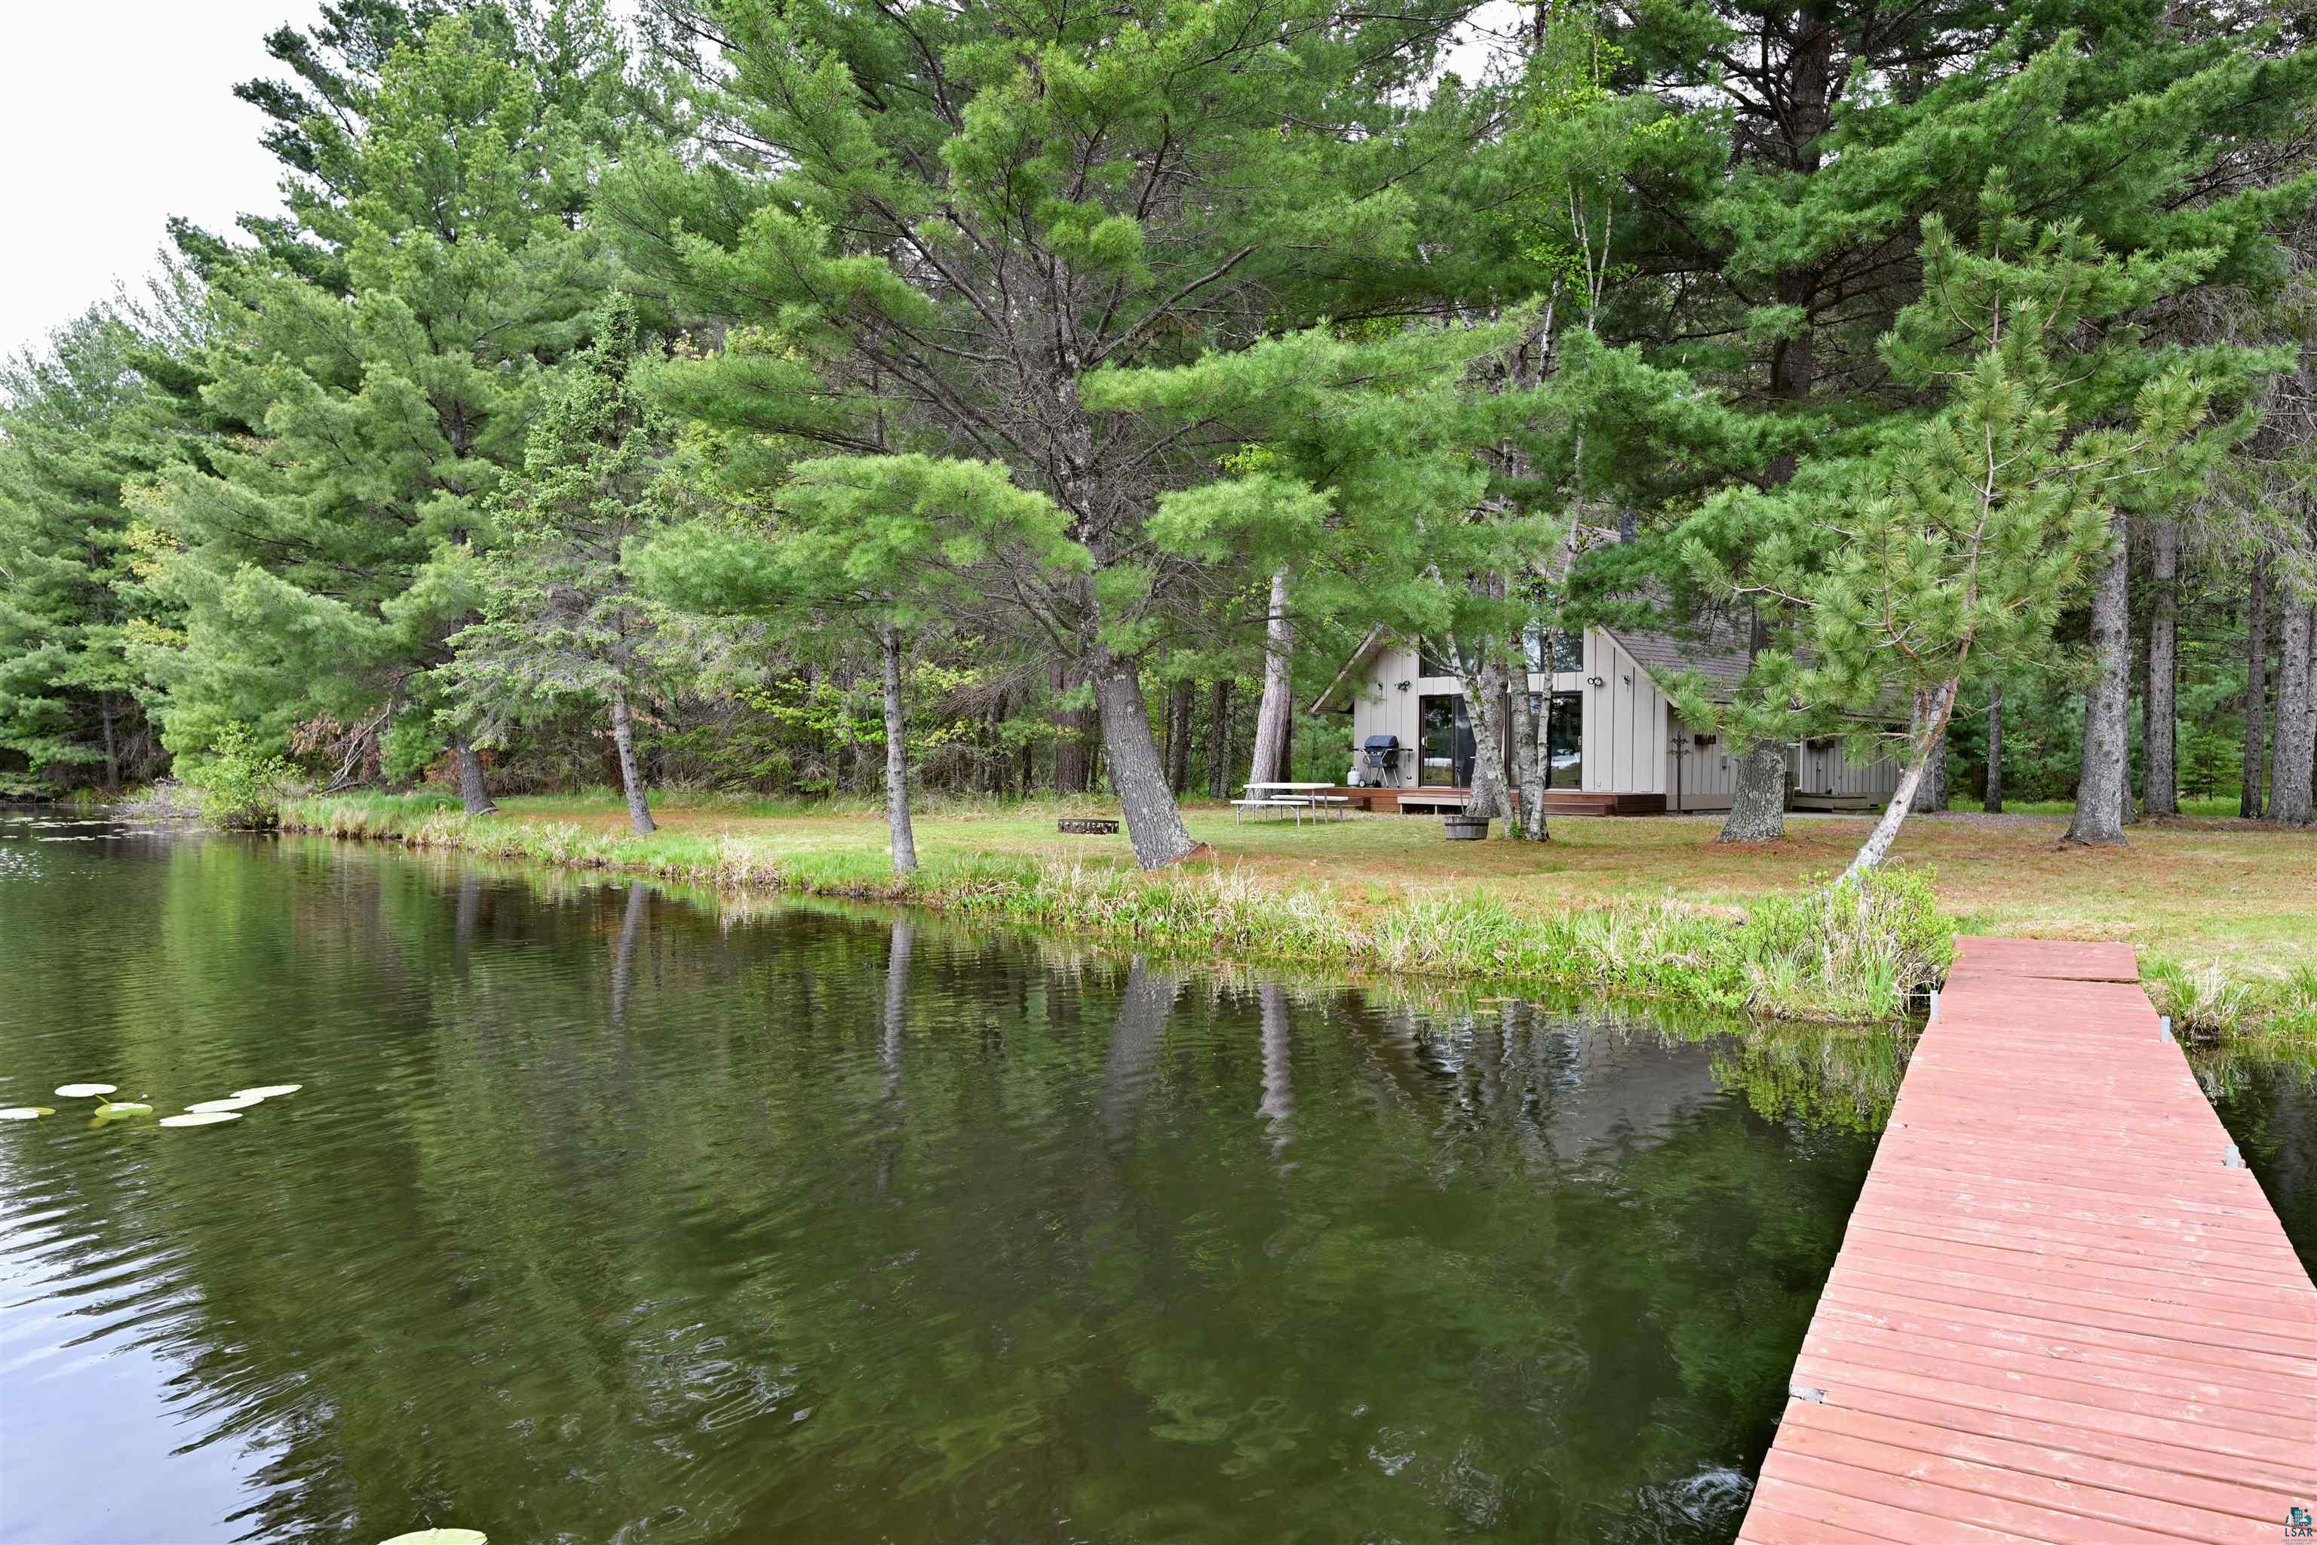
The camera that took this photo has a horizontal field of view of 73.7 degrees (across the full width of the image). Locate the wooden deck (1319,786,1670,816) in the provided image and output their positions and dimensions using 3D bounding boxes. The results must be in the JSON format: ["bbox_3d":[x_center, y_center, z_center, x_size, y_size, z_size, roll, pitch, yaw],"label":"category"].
[{"bbox_3d":[6.446,0.600,31.623,7.250,0.450,2.200,1,0,42],"label":"wooden deck"}]

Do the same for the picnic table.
[{"bbox_3d":[2.559,0.619,30.000,1.800,0.750,1.440,1,0,42],"label":"picnic table"}]

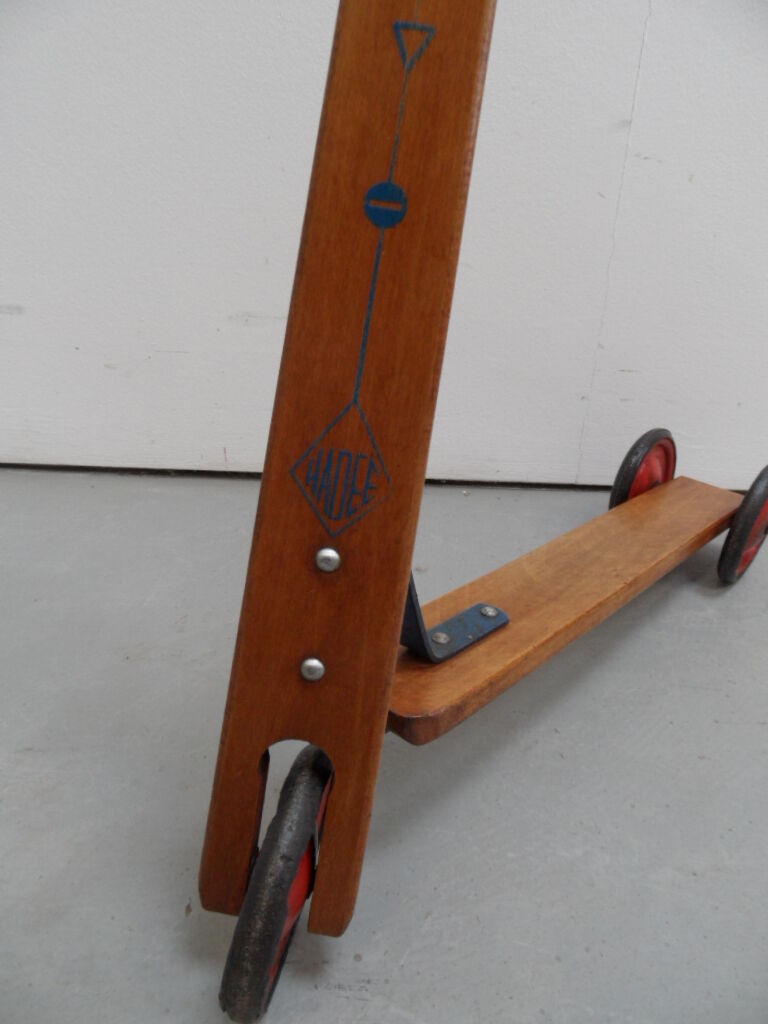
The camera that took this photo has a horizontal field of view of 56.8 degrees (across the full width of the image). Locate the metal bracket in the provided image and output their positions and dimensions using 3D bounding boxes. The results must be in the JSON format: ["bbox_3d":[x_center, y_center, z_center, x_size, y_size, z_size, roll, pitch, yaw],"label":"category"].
[{"bbox_3d":[0.049,0.056,0.547,0.032,0.113,0.174,27,32,36],"label":"metal bracket"}]

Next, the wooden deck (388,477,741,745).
[{"bbox_3d":[0.218,0.060,0.749,0.096,0.028,0.688,27,32,36],"label":"wooden deck"}]

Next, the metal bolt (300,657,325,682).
[{"bbox_3d":[-0.038,0.082,0.368,0.013,0.013,0.006,9,-3,6],"label":"metal bolt"}]

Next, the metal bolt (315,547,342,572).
[{"bbox_3d":[-0.030,0.025,0.371,0.013,0.013,0.006,9,-3,6],"label":"metal bolt"}]

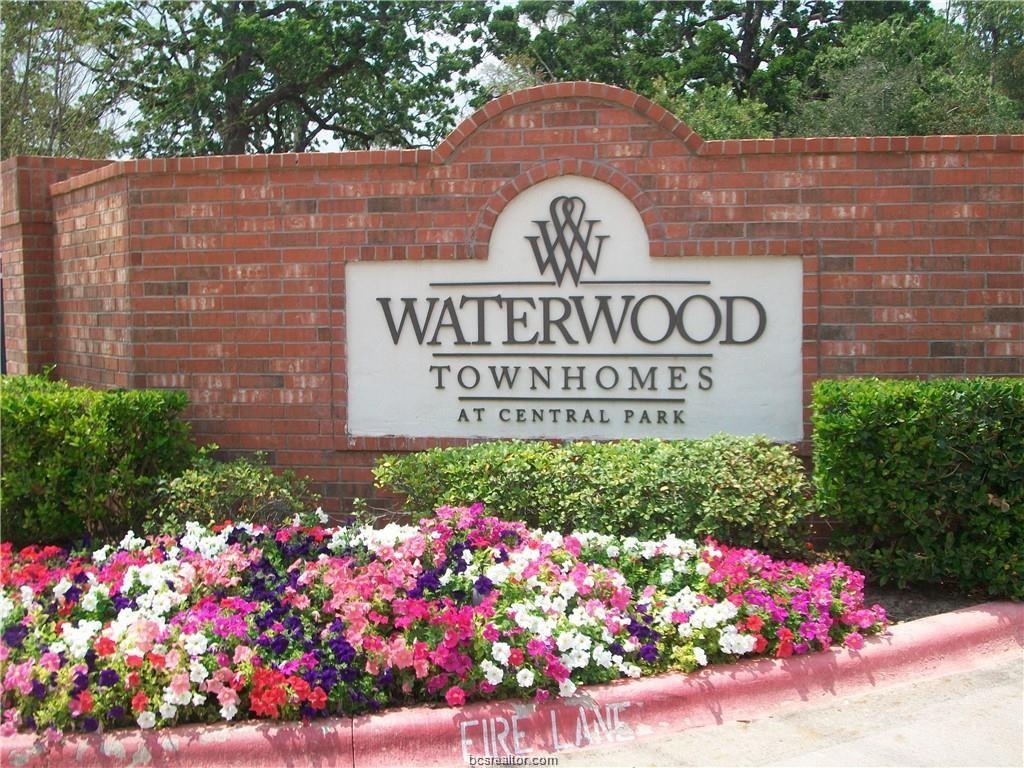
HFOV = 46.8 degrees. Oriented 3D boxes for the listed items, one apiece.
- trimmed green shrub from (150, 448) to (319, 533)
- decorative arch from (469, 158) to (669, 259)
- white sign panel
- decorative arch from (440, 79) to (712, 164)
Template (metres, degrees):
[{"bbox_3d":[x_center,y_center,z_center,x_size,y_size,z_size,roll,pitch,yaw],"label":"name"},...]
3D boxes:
[{"bbox_3d":[-1.364,0.557,5.808,0.800,0.480,0.600,0,3,9],"label":"trimmed green shrub"},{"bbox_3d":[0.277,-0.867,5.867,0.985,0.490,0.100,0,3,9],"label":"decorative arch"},{"bbox_3d":[0.283,-0.379,5.878,2.270,1.300,0.060,0,3,9],"label":"white sign panel"},{"bbox_3d":[0.286,-1.292,5.907,1.340,0.400,0.250,0,3,9],"label":"decorative arch"}]

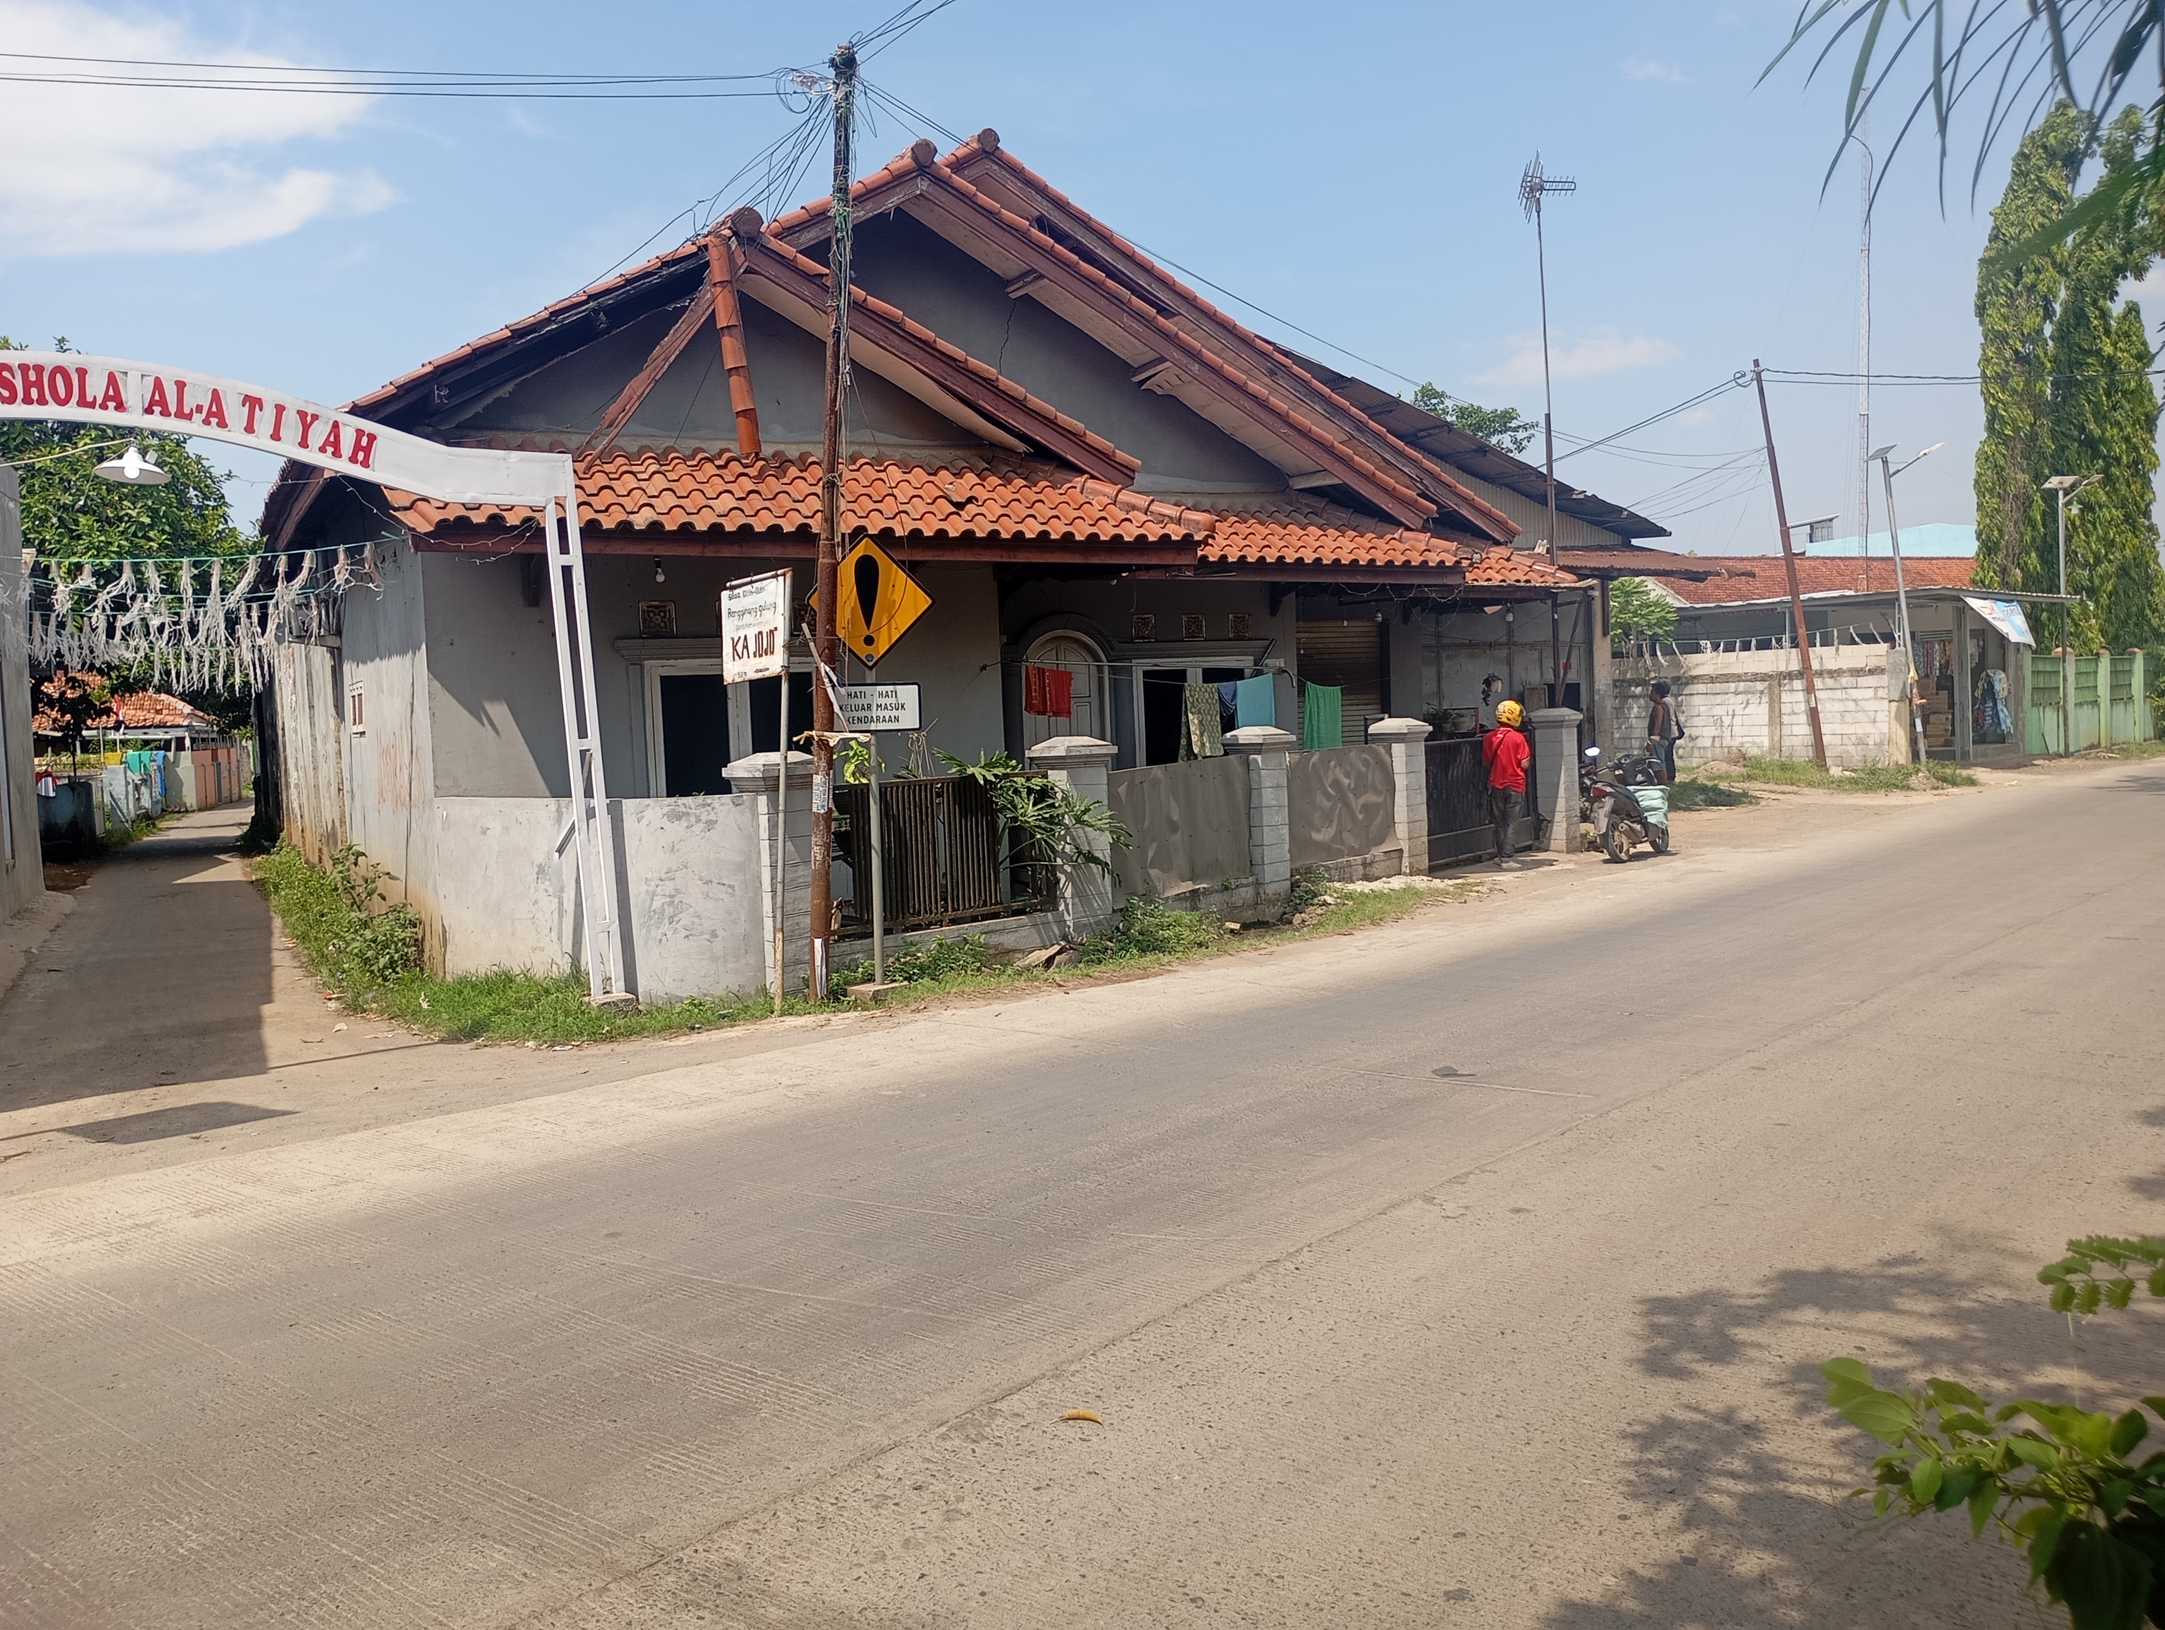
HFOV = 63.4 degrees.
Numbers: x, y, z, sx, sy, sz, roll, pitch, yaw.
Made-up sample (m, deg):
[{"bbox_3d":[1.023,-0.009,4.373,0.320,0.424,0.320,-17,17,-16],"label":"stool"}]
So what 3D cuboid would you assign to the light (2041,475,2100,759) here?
[{"bbox_3d":[20.521,-4.133,36.203,1.150,5.779,0.500,0,4,44],"label":"light"}]

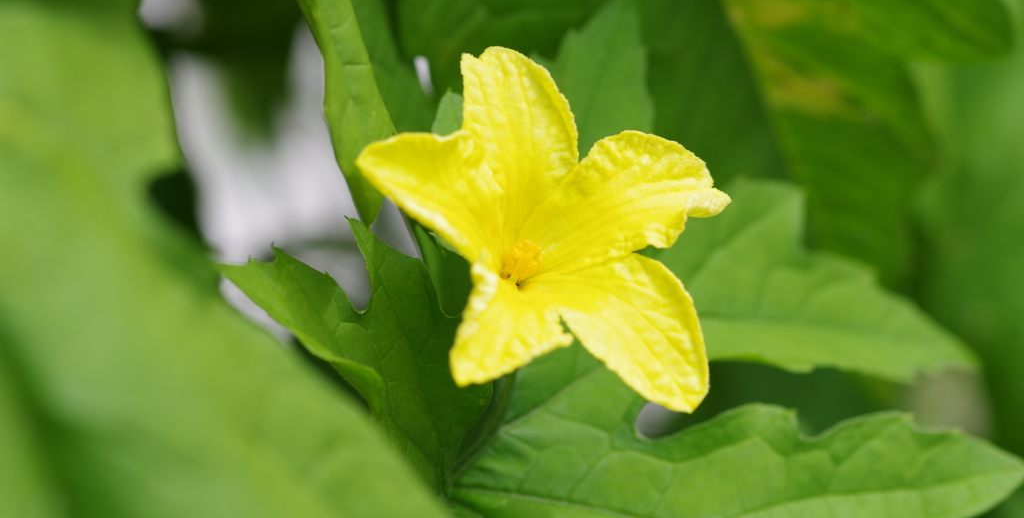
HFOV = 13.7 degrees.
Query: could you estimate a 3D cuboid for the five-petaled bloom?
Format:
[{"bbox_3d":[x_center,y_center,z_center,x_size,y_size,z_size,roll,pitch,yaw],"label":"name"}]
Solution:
[{"bbox_3d":[0.003,-0.002,0.420,0.038,0.038,0.016,-7,-22,-20],"label":"five-petaled bloom"}]

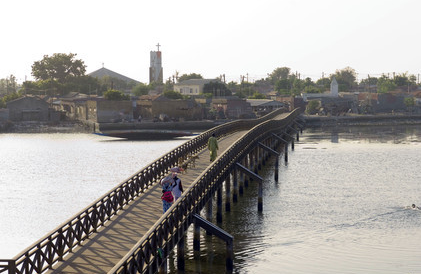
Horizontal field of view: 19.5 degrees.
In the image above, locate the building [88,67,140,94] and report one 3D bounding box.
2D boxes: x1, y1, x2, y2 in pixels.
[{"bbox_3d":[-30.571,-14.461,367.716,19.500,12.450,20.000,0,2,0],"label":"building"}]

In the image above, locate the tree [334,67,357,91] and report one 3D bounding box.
[{"bbox_3d":[37.106,-13.214,339.743,7.400,12.070,7.400,0,2,0],"label":"tree"}]

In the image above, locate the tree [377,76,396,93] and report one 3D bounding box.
[{"bbox_3d":[45.160,-11.006,314.809,5.600,9.550,5.600,0,2,0],"label":"tree"}]

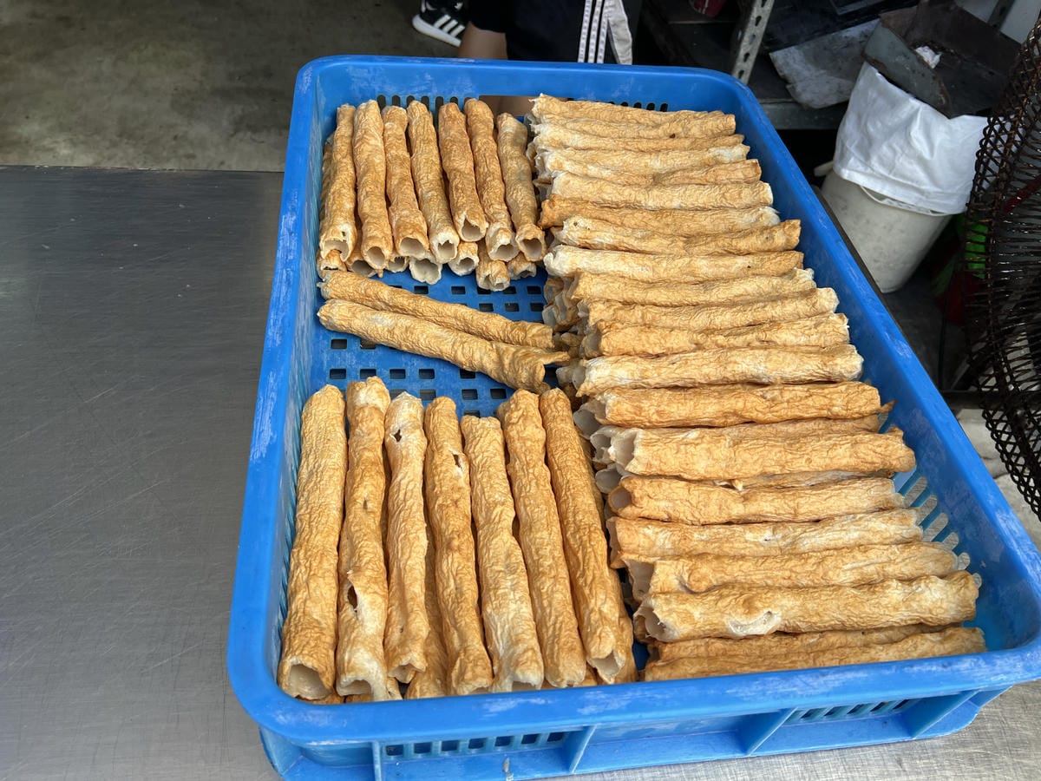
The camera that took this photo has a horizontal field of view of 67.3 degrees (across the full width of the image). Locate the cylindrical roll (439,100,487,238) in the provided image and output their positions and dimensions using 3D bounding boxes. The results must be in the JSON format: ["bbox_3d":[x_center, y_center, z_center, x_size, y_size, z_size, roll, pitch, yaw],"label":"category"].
[{"bbox_3d":[-0.055,-0.213,0.745,0.026,0.026,0.185,-2,51,-11],"label":"cylindrical roll"}]

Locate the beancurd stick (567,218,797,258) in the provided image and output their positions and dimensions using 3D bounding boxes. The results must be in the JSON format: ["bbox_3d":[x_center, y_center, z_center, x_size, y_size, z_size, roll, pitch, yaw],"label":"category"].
[{"bbox_3d":[0.140,-0.135,0.687,0.213,0.026,0.027,-1,49,-8],"label":"beancurd stick"}]

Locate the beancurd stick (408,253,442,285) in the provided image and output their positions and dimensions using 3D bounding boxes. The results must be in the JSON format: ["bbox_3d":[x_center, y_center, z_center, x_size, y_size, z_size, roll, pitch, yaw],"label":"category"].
[{"bbox_3d":[-0.105,-0.184,0.764,0.029,0.028,0.209,-5,50,-11],"label":"beancurd stick"}]

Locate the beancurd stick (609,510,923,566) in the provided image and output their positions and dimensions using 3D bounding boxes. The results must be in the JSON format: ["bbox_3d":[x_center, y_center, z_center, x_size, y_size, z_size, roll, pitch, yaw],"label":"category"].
[{"bbox_3d":[0.157,0.090,0.493,0.204,0.025,0.025,-2,50,-9],"label":"beancurd stick"}]

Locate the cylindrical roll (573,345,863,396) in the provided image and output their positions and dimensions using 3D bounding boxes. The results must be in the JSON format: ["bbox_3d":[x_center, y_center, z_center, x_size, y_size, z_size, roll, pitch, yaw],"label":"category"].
[{"bbox_3d":[0.147,-0.014,0.573,0.212,0.028,0.029,-1,48,-10],"label":"cylindrical roll"}]

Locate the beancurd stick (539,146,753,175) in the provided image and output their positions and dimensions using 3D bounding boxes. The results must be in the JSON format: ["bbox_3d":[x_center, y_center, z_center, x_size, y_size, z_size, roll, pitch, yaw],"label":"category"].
[{"bbox_3d":[0.120,-0.223,0.755,0.210,0.026,0.026,-6,51,-13],"label":"beancurd stick"}]

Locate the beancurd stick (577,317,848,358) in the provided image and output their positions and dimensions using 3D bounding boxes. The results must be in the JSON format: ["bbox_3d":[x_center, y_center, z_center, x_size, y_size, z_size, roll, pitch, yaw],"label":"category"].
[{"bbox_3d":[0.153,-0.042,0.605,0.209,0.027,0.027,-3,50,-10],"label":"beancurd stick"}]

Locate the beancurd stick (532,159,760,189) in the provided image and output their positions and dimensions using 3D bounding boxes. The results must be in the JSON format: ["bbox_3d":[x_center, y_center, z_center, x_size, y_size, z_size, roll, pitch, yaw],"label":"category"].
[{"bbox_3d":[0.124,-0.211,0.754,0.213,0.025,0.026,-2,49,-9],"label":"beancurd stick"}]

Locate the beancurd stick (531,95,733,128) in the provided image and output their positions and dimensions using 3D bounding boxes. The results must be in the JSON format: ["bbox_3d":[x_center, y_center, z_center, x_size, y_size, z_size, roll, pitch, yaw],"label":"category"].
[{"bbox_3d":[0.118,-0.294,0.826,0.210,0.025,0.026,2,49,-6],"label":"beancurd stick"}]

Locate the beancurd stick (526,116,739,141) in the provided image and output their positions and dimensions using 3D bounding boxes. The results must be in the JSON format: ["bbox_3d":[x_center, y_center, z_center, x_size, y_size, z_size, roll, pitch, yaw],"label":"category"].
[{"bbox_3d":[0.112,-0.257,0.762,0.206,0.024,0.024,-6,50,-12],"label":"beancurd stick"}]

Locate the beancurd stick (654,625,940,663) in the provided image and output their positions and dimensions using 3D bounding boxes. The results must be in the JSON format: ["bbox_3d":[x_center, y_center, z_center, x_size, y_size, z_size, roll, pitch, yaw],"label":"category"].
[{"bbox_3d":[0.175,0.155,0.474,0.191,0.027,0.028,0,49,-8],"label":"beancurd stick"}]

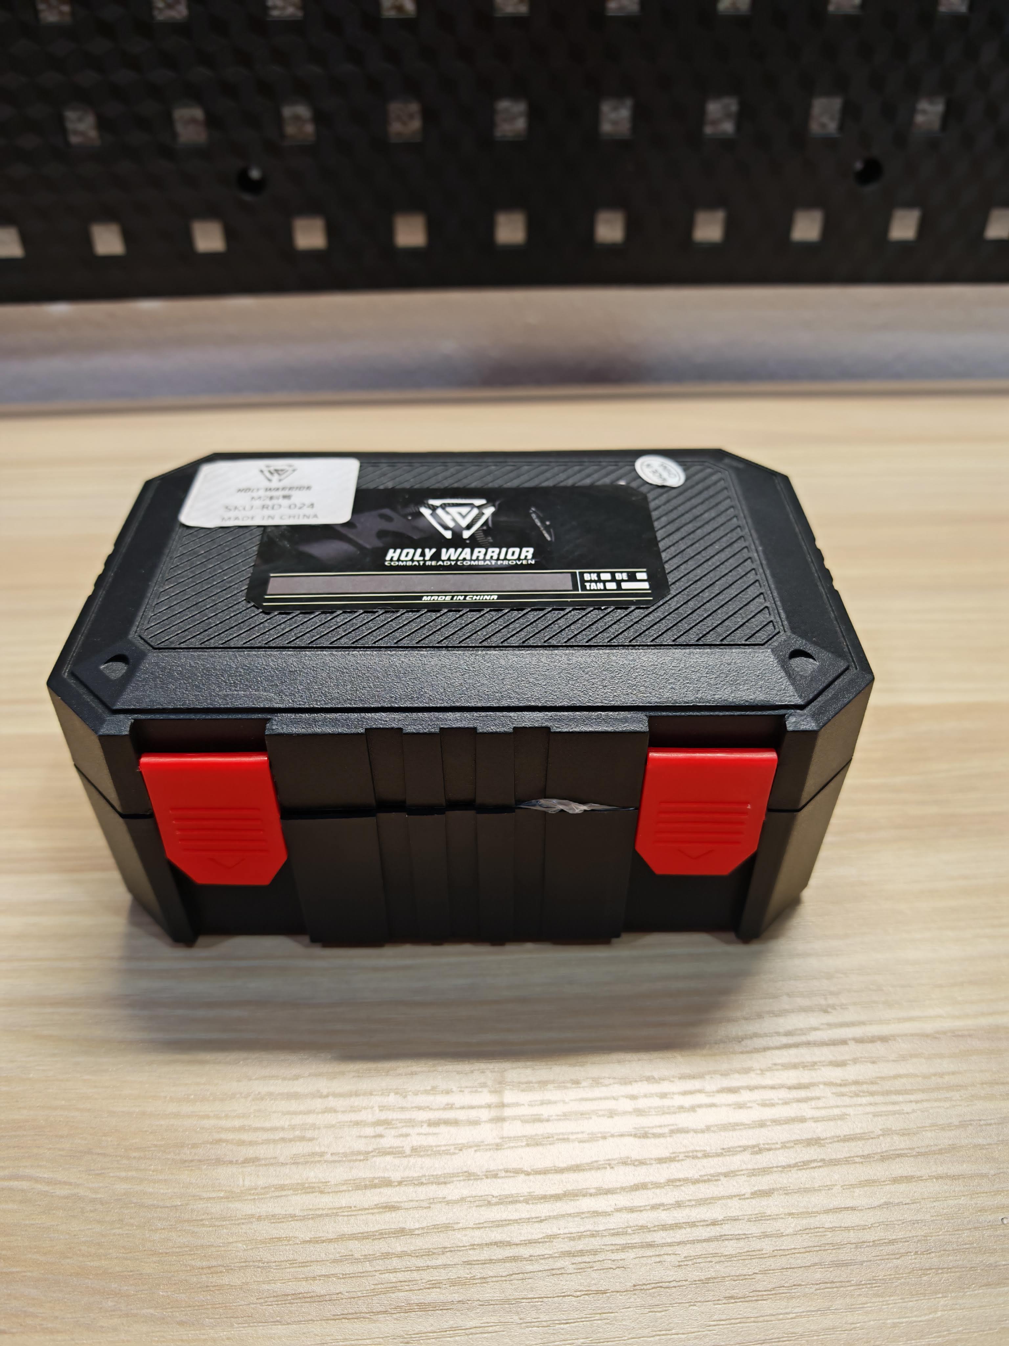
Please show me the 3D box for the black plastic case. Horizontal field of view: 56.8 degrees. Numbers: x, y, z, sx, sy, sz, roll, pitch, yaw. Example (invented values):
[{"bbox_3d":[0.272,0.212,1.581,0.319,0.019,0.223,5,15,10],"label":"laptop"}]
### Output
[{"bbox_3d":[-0.009,-0.001,0.237,0.169,0.079,0.107,0,43,0],"label":"black plastic case"}]

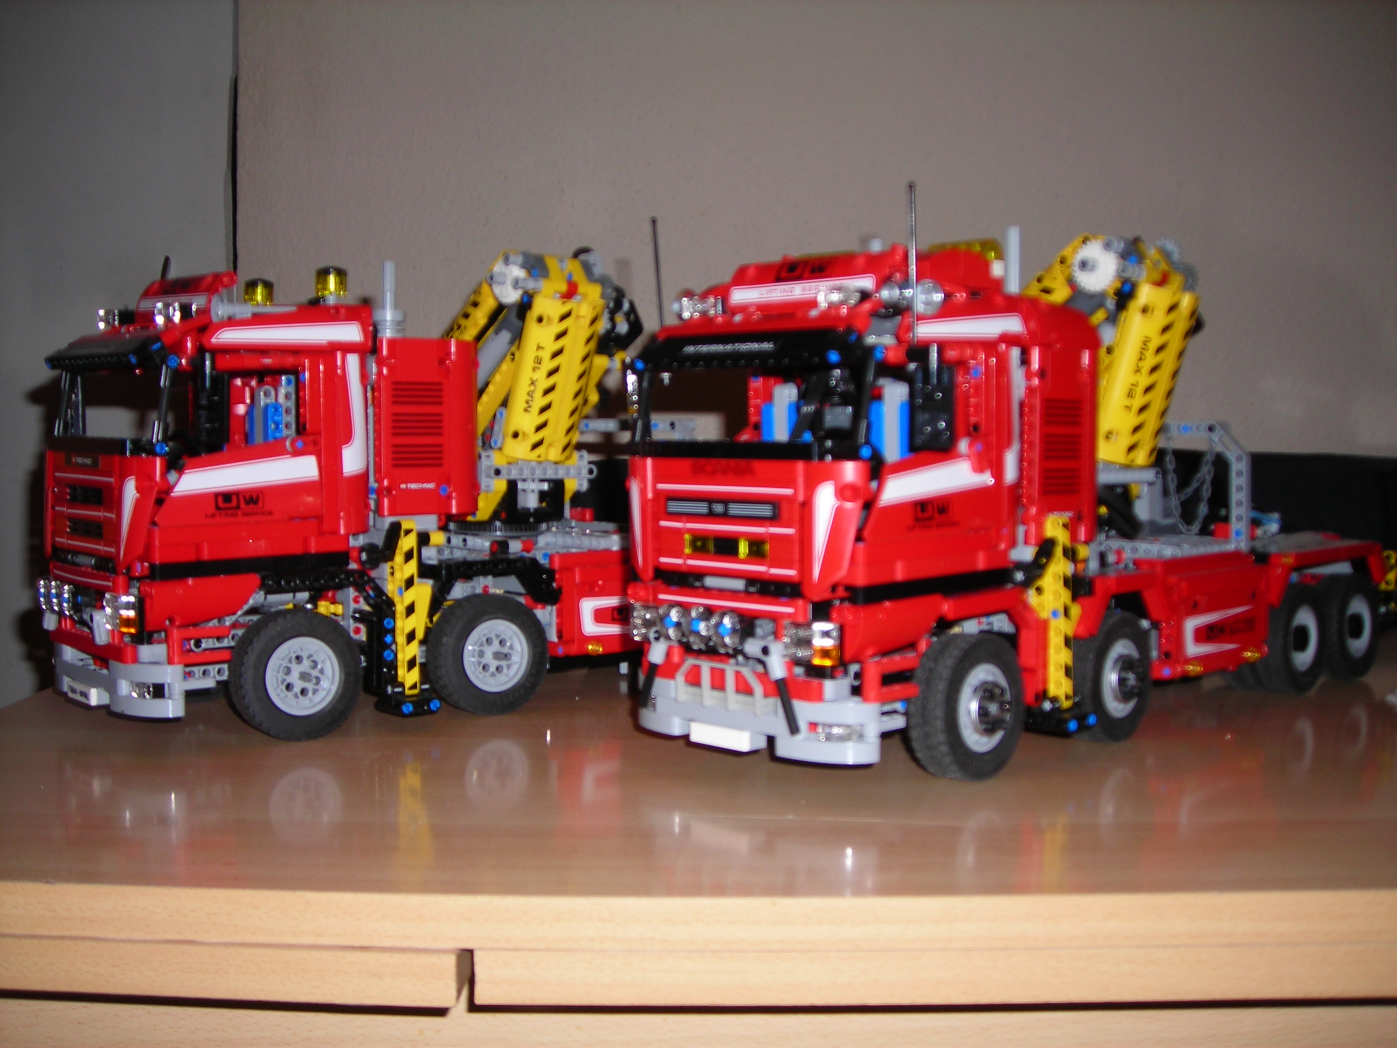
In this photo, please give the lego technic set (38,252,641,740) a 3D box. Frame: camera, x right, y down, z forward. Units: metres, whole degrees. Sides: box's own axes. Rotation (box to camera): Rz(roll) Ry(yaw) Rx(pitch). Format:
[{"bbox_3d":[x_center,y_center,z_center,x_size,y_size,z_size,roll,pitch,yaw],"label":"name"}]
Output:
[{"bbox_3d":[-0.091,-0.032,0.893,0.540,0.253,0.142,-3,5,-38],"label":"lego technic set"}]

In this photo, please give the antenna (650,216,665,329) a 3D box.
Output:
[{"bbox_3d":[-0.018,-0.113,0.703,0.004,0.055,0.004,-4,-2,-44],"label":"antenna"}]

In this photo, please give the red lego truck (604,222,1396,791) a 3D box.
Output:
[{"bbox_3d":[0.199,-0.028,0.813,0.540,0.253,0.142,-4,5,-44],"label":"red lego truck"}]

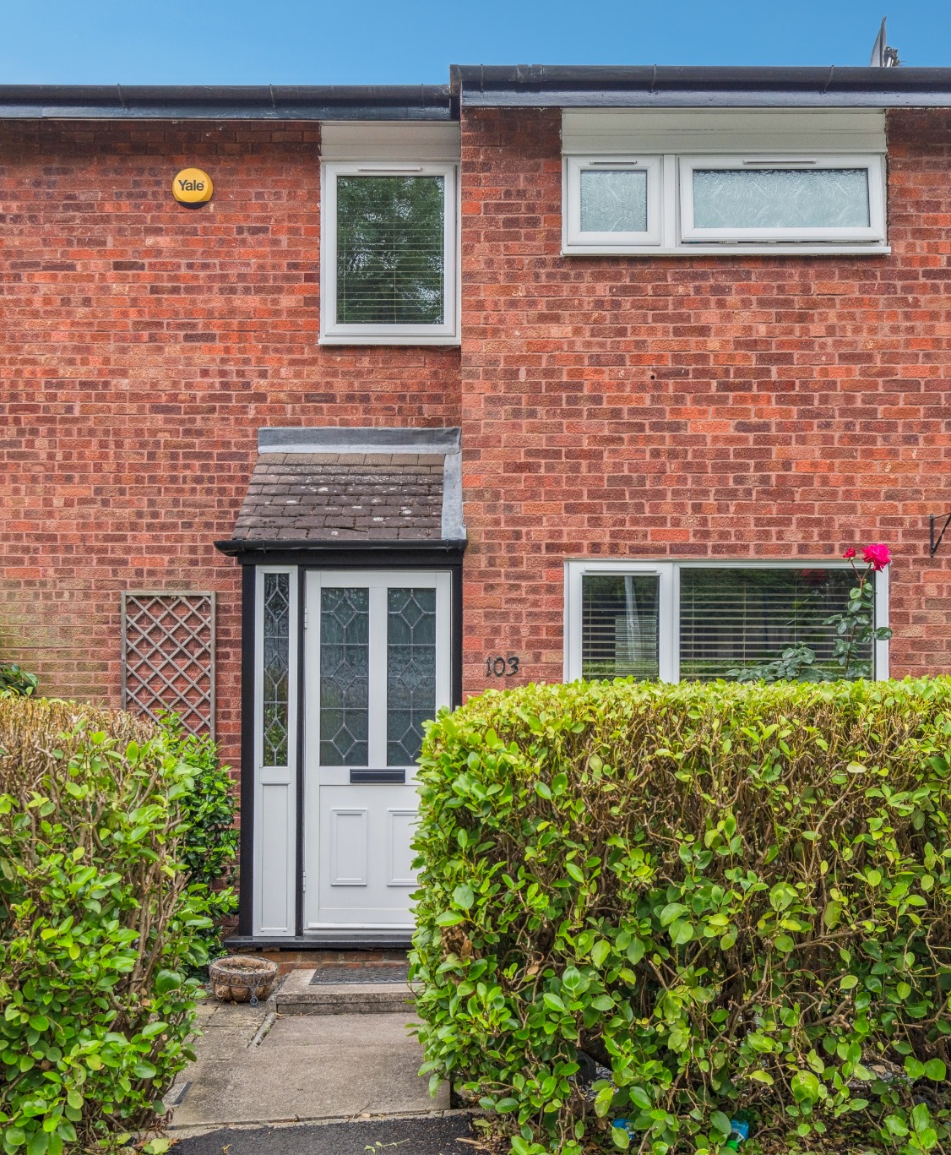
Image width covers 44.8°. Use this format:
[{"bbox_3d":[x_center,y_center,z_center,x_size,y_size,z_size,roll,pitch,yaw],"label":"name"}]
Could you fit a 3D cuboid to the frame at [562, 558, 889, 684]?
[{"bbox_3d":[1.400,0.420,6.420,1.800,1.040,0.100,0,0,1],"label":"frame"}]

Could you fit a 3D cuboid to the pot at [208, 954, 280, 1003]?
[{"bbox_3d":[-1.216,2.100,6.050,0.360,0.160,0.360,0,0,0],"label":"pot"}]

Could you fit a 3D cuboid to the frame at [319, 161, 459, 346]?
[{"bbox_3d":[-0.545,-2.055,7.330,0.895,1.180,0.100,0,0,1],"label":"frame"}]

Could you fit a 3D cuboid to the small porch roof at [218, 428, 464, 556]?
[{"bbox_3d":[-0.715,-0.530,6.710,1.330,0.830,1.220,0,0,1],"label":"small porch roof"}]

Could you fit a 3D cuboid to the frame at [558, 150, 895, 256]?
[{"bbox_3d":[1.388,-2.075,6.420,1.810,0.575,0.100,0,0,1],"label":"frame"}]

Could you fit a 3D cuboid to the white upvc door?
[{"bbox_3d":[-0.543,0.950,6.330,0.820,1.980,0.075,0,0,1],"label":"white upvc door"}]

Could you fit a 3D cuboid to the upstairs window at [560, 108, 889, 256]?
[{"bbox_3d":[1.390,-2.200,6.420,1.820,0.825,0.100,0,0,1],"label":"upstairs window"}]

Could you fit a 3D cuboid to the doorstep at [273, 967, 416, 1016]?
[{"bbox_3d":[-0.550,2.165,6.050,0.910,0.100,0.390,0,0,1],"label":"doorstep"}]

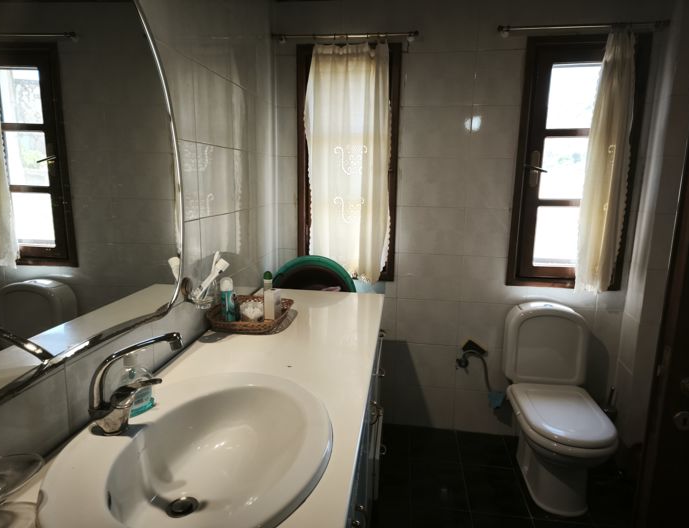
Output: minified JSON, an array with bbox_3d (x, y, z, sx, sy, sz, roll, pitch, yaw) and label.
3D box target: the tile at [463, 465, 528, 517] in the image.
[{"bbox_3d":[0.690,1.042,2.159,0.254,0.012,0.334,2,11,8],"label":"tile"}]

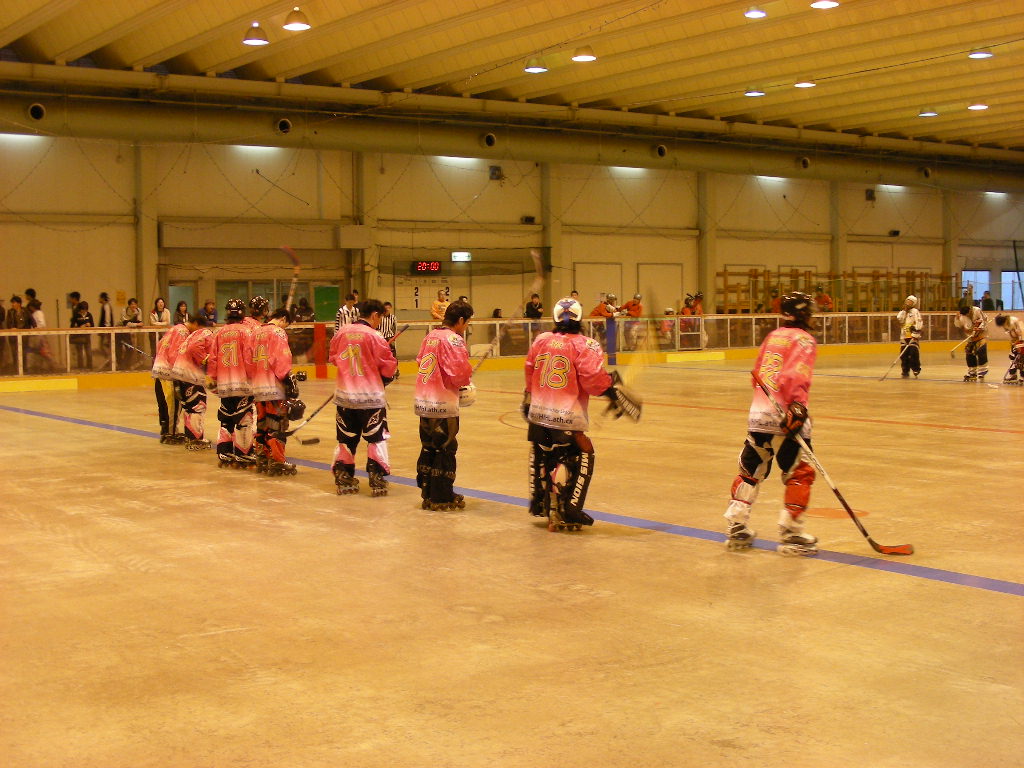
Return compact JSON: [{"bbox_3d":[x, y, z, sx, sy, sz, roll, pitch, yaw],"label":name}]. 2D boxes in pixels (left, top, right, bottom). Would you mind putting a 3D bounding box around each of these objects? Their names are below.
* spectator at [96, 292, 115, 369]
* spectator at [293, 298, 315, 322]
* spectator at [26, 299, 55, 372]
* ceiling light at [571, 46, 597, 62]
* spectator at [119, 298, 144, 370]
[{"bbox_3d":[-8.825,-1.110,30.834,0.330,1.736,0.460,-3,4,-36],"label":"spectator"},{"bbox_3d":[-4.917,-1.298,33.677,0.500,1.530,0.400,-2,4,-28],"label":"spectator"},{"bbox_3d":[-9.874,-0.969,29.681,0.500,1.612,0.460,-3,4,-36],"label":"spectator"},{"bbox_3d":[1.515,-7.047,30.124,0.520,0.310,0.520,-1,3,0],"label":"ceiling light"},{"bbox_3d":[-8.353,-1.111,31.250,0.520,1.520,0.480,-3,4,-35],"label":"spectator"}]

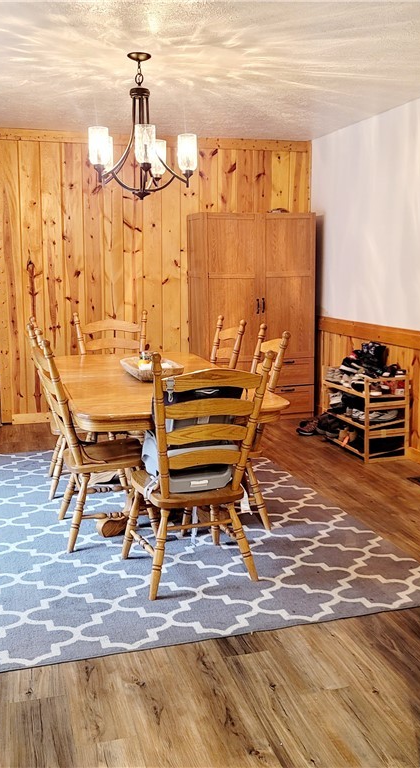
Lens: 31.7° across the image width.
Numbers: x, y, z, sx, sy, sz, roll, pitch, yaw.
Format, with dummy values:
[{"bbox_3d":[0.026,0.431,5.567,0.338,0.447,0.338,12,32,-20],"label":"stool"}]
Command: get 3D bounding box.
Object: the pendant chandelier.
[{"bbox_3d":[-0.373,-1.398,4.059,0.620,0.752,0.610,-3,10,-15],"label":"pendant chandelier"}]

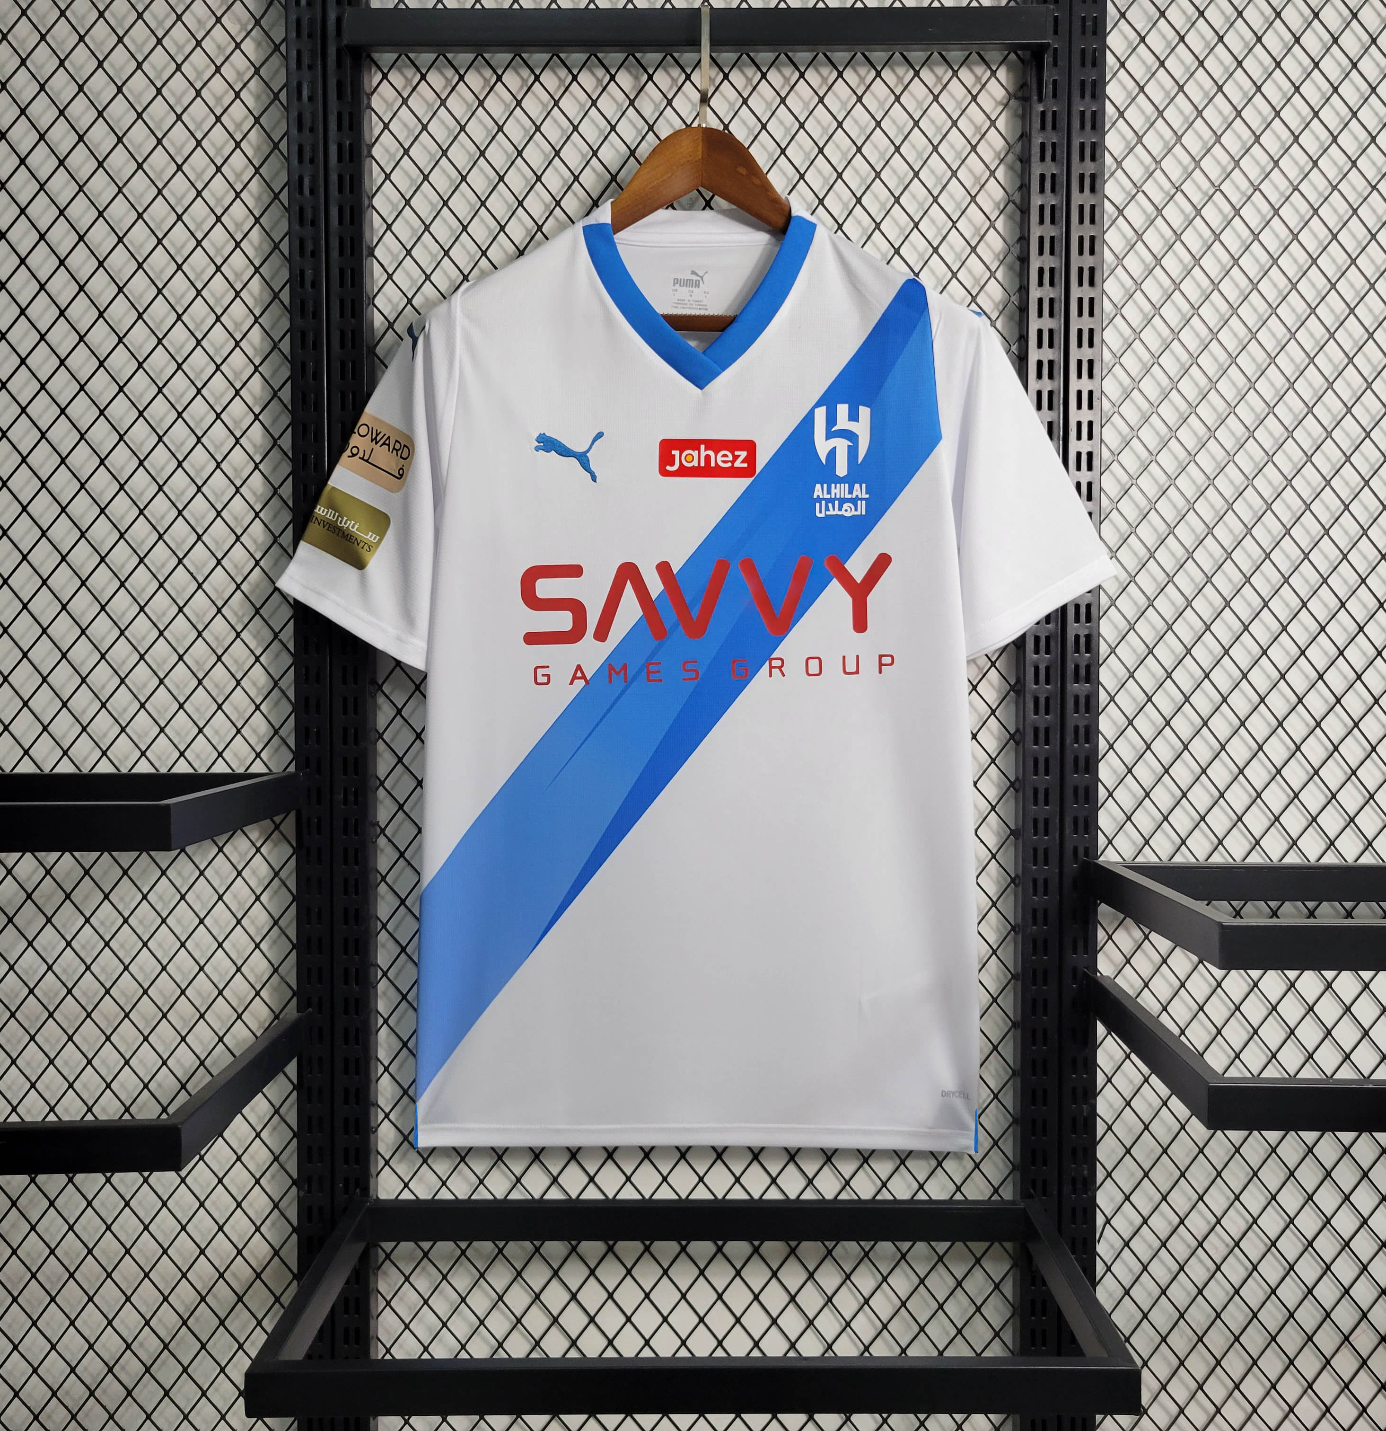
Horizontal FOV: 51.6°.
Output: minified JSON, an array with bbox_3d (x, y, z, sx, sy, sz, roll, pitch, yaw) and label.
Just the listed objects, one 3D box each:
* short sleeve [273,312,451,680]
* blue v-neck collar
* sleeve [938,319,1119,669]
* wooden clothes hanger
[{"bbox_3d":[-0.264,-0.185,1.150,0.137,0.290,0.100,0,2,0],"label":"short sleeve"},{"bbox_3d":[0.005,-0.330,1.135,0.182,0.141,0.065,0,2,0],"label":"blue v-neck collar"},{"bbox_3d":[0.269,-0.189,1.150,0.140,0.283,0.100,0,2,0],"label":"sleeve"},{"bbox_3d":[0.005,-0.439,1.150,0.434,0.264,0.060,0,2,0],"label":"wooden clothes hanger"}]

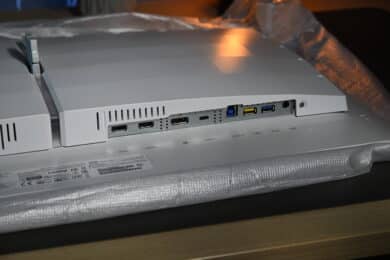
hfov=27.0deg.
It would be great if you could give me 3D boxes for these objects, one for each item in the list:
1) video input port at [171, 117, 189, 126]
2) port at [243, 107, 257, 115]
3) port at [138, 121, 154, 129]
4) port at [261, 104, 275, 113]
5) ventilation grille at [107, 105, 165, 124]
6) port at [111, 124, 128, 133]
[{"bbox_3d":[-0.015,-0.009,0.733,0.017,0.006,0.008,-7,21,-15],"label":"video input port"},{"bbox_3d":[0.049,-0.019,0.750,0.013,0.006,0.009,-7,21,-15],"label":"port"},{"bbox_3d":[-0.044,-0.006,0.724,0.015,0.005,0.008,-7,21,-15],"label":"port"},{"bbox_3d":[0.066,-0.021,0.755,0.013,0.006,0.009,-7,21,-15],"label":"port"},{"bbox_3d":[-0.051,-0.014,0.707,0.051,0.009,0.004,-7,21,-15],"label":"ventilation grille"},{"bbox_3d":[-0.067,-0.002,0.718,0.015,0.005,0.008,-7,21,-15],"label":"port"}]

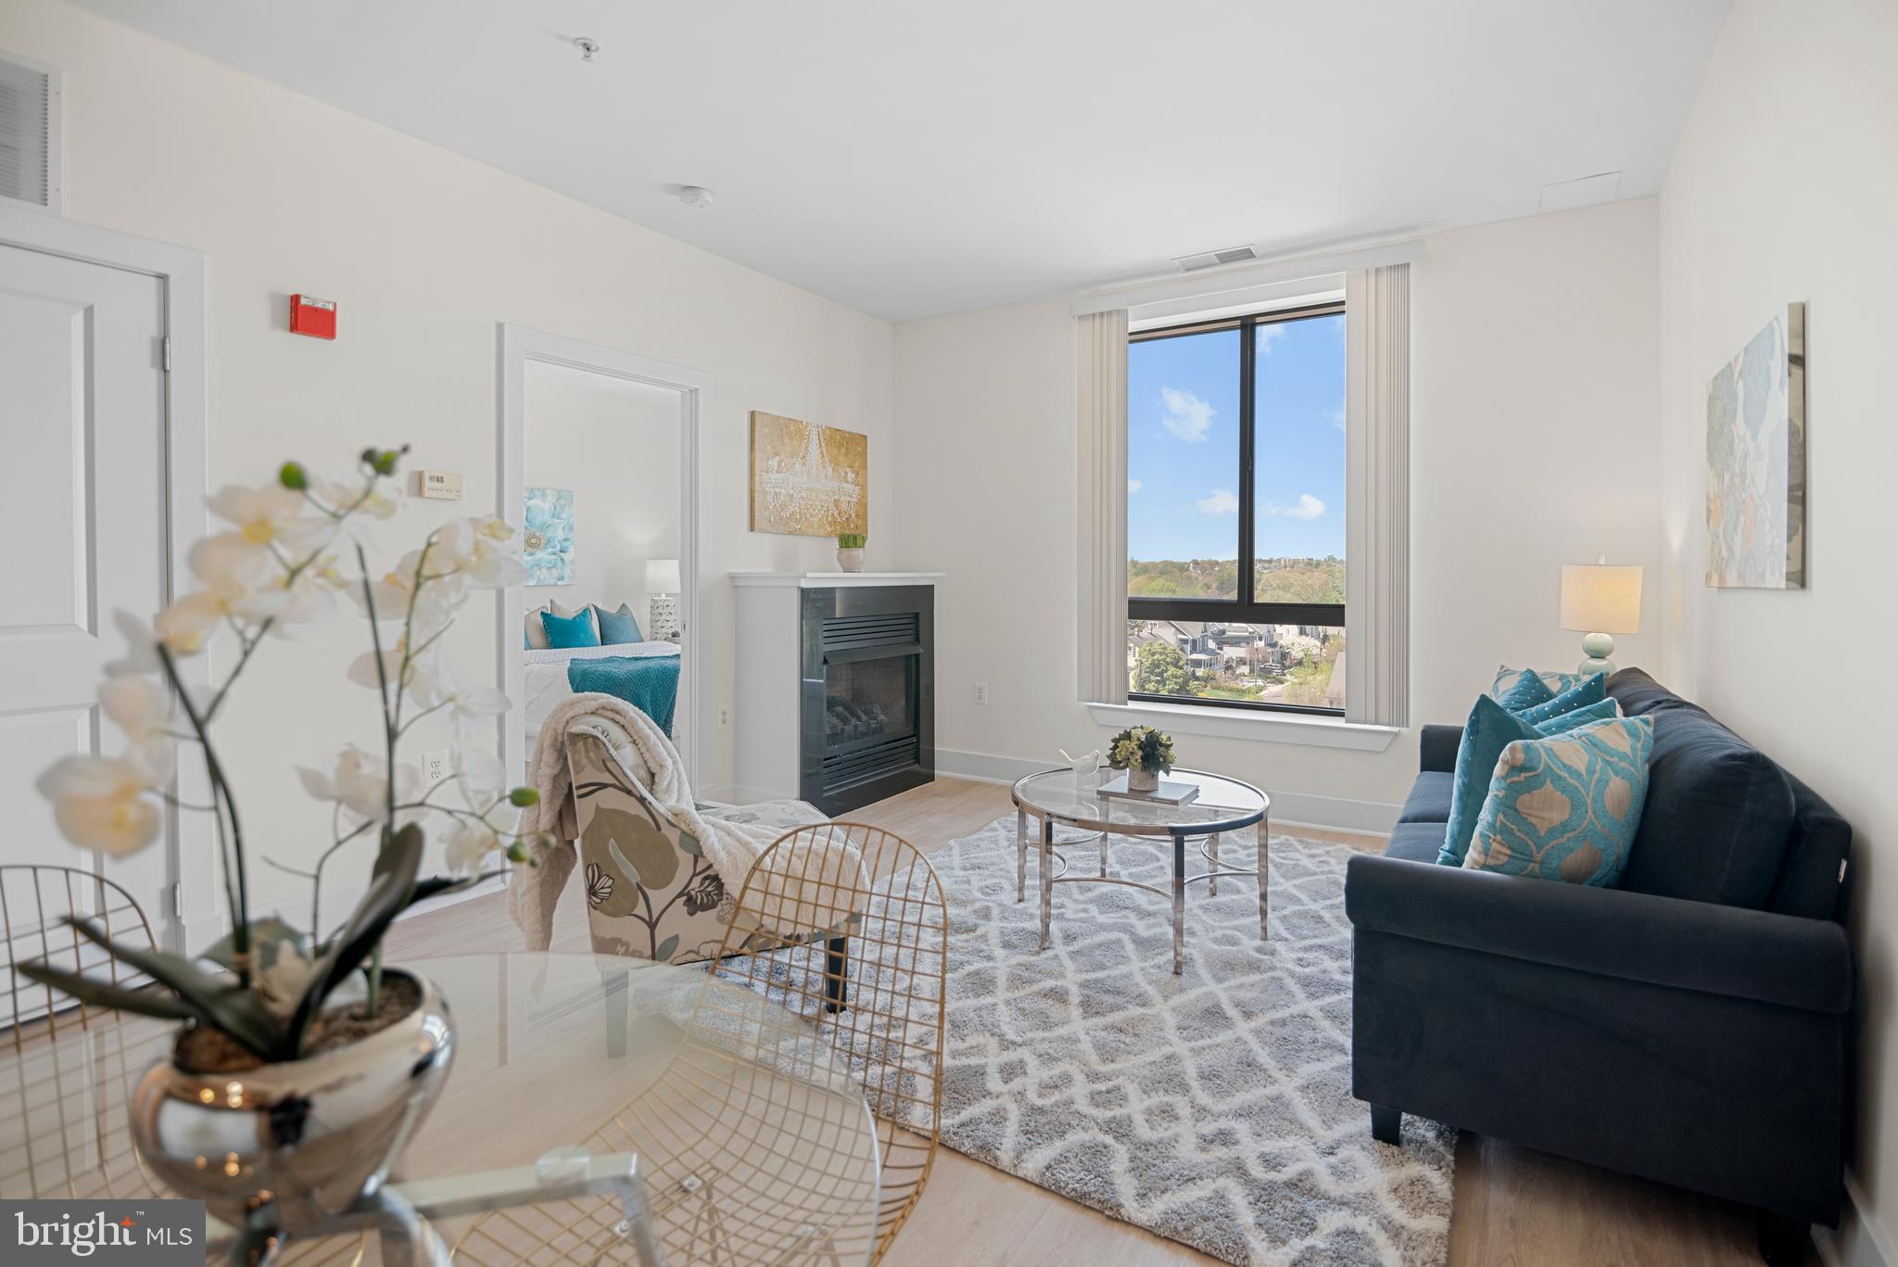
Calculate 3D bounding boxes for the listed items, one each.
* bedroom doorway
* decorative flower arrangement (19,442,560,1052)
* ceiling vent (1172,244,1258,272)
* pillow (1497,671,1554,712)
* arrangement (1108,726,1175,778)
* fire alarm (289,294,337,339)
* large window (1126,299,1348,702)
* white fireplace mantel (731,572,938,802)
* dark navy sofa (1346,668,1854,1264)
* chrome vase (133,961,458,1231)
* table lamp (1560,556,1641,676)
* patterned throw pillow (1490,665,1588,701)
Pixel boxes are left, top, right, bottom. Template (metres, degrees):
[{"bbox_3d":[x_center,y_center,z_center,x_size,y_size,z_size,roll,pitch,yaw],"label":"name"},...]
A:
[{"bbox_3d":[-1.471,-0.140,3.659,0.130,2.140,1.000,2,3,31],"label":"bedroom doorway"},{"bbox_3d":[-0.477,0.100,0.645,0.330,0.500,0.250,-1,3,-34],"label":"decorative flower arrangement"},{"bbox_3d":[1.300,-1.816,4.111,0.380,0.025,0.190,2,3,34],"label":"ceiling vent"},{"bbox_3d":[2.018,0.342,2.904,0.150,0.410,0.410,17,-8,-36],"label":"pillow"},{"bbox_3d":[0.676,0.432,2.960,0.230,0.200,0.230,2,3,34],"label":"arrangement"},{"bbox_3d":[-2.016,-1.006,2.692,0.050,0.120,0.110,2,3,33],"label":"fire alarm"},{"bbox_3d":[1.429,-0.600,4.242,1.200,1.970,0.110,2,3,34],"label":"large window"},{"bbox_3d":[-0.563,0.309,4.758,0.430,1.250,1.280,2,3,33],"label":"white fireplace mantel"},{"bbox_3d":[1.699,0.625,2.383,0.770,0.860,2.060,2,3,33],"label":"dark navy sofa"},{"bbox_3d":[-0.442,0.328,0.582,0.180,0.142,0.180,2,3,33],"label":"chrome vase"},{"bbox_3d":[2.479,0.015,3.219,0.250,0.620,0.250,2,3,31],"label":"table lamp"},{"bbox_3d":[2.110,0.360,2.970,0.150,0.440,0.440,17,-5,-26],"label":"patterned throw pillow"}]

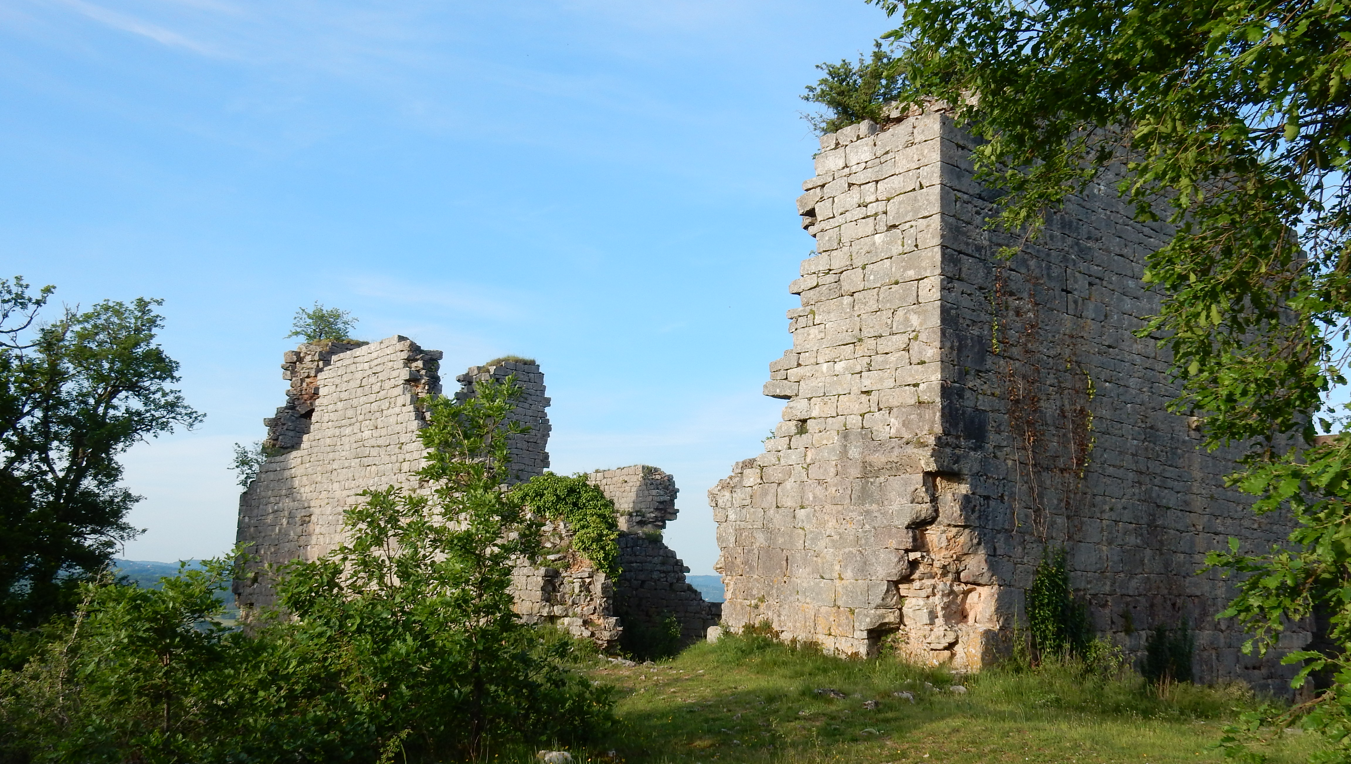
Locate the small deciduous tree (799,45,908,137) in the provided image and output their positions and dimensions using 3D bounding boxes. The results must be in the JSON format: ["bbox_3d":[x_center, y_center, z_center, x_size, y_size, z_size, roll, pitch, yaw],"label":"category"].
[{"bbox_3d":[3.261,-5.289,21.218,1.911,1.377,1.600,2,-10,0],"label":"small deciduous tree"}]

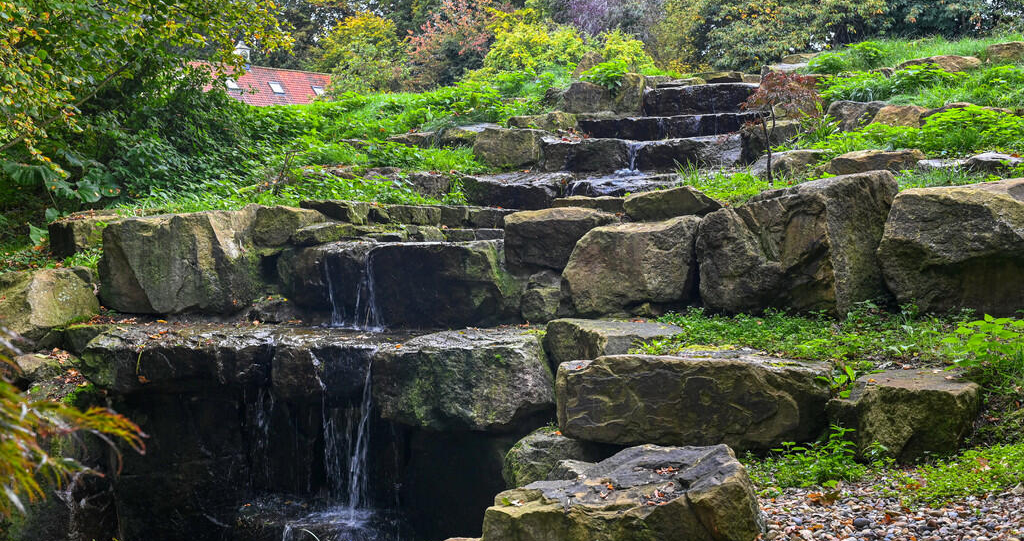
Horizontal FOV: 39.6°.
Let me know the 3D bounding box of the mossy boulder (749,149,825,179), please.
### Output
[{"bbox_3d":[1.746,-0.673,9.000,0.470,0.200,0.380,0,6,0],"label":"mossy boulder"}]

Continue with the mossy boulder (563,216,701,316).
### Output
[{"bbox_3d":[0.593,-0.027,7.250,0.666,0.487,0.450,0,6,0],"label":"mossy boulder"}]

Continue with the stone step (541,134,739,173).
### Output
[{"bbox_3d":[0.797,-0.734,8.950,1.275,0.251,0.500,0,6,0],"label":"stone step"}]

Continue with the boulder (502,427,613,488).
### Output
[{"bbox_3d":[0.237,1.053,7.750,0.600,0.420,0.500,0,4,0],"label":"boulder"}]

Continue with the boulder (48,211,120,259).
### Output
[{"bbox_3d":[-2.255,-0.186,7.600,0.325,0.253,0.330,-5,8,-40],"label":"boulder"}]

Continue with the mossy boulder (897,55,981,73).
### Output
[{"bbox_3d":[4.322,-2.087,14.400,0.860,0.220,0.500,1,4,14],"label":"mossy boulder"}]

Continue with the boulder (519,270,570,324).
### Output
[{"bbox_3d":[0.168,0.126,7.020,0.255,0.236,0.260,0,6,0],"label":"boulder"}]

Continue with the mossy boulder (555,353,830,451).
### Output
[{"bbox_3d":[0.792,0.585,6.420,1.209,0.385,0.450,0,6,0],"label":"mossy boulder"}]

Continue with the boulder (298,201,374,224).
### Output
[{"bbox_3d":[-1.216,-0.402,9.850,0.520,0.170,0.380,0,4,0],"label":"boulder"}]

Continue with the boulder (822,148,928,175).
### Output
[{"bbox_3d":[2.722,-0.813,10.700,0.800,0.240,0.480,1,4,13],"label":"boulder"}]

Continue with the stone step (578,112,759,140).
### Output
[{"bbox_3d":[1.031,-0.953,9.400,1.210,0.187,0.500,0,6,0],"label":"stone step"}]

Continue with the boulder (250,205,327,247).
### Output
[{"bbox_3d":[-1.148,-0.237,7.400,0.366,0.202,0.350,0,6,0],"label":"boulder"}]

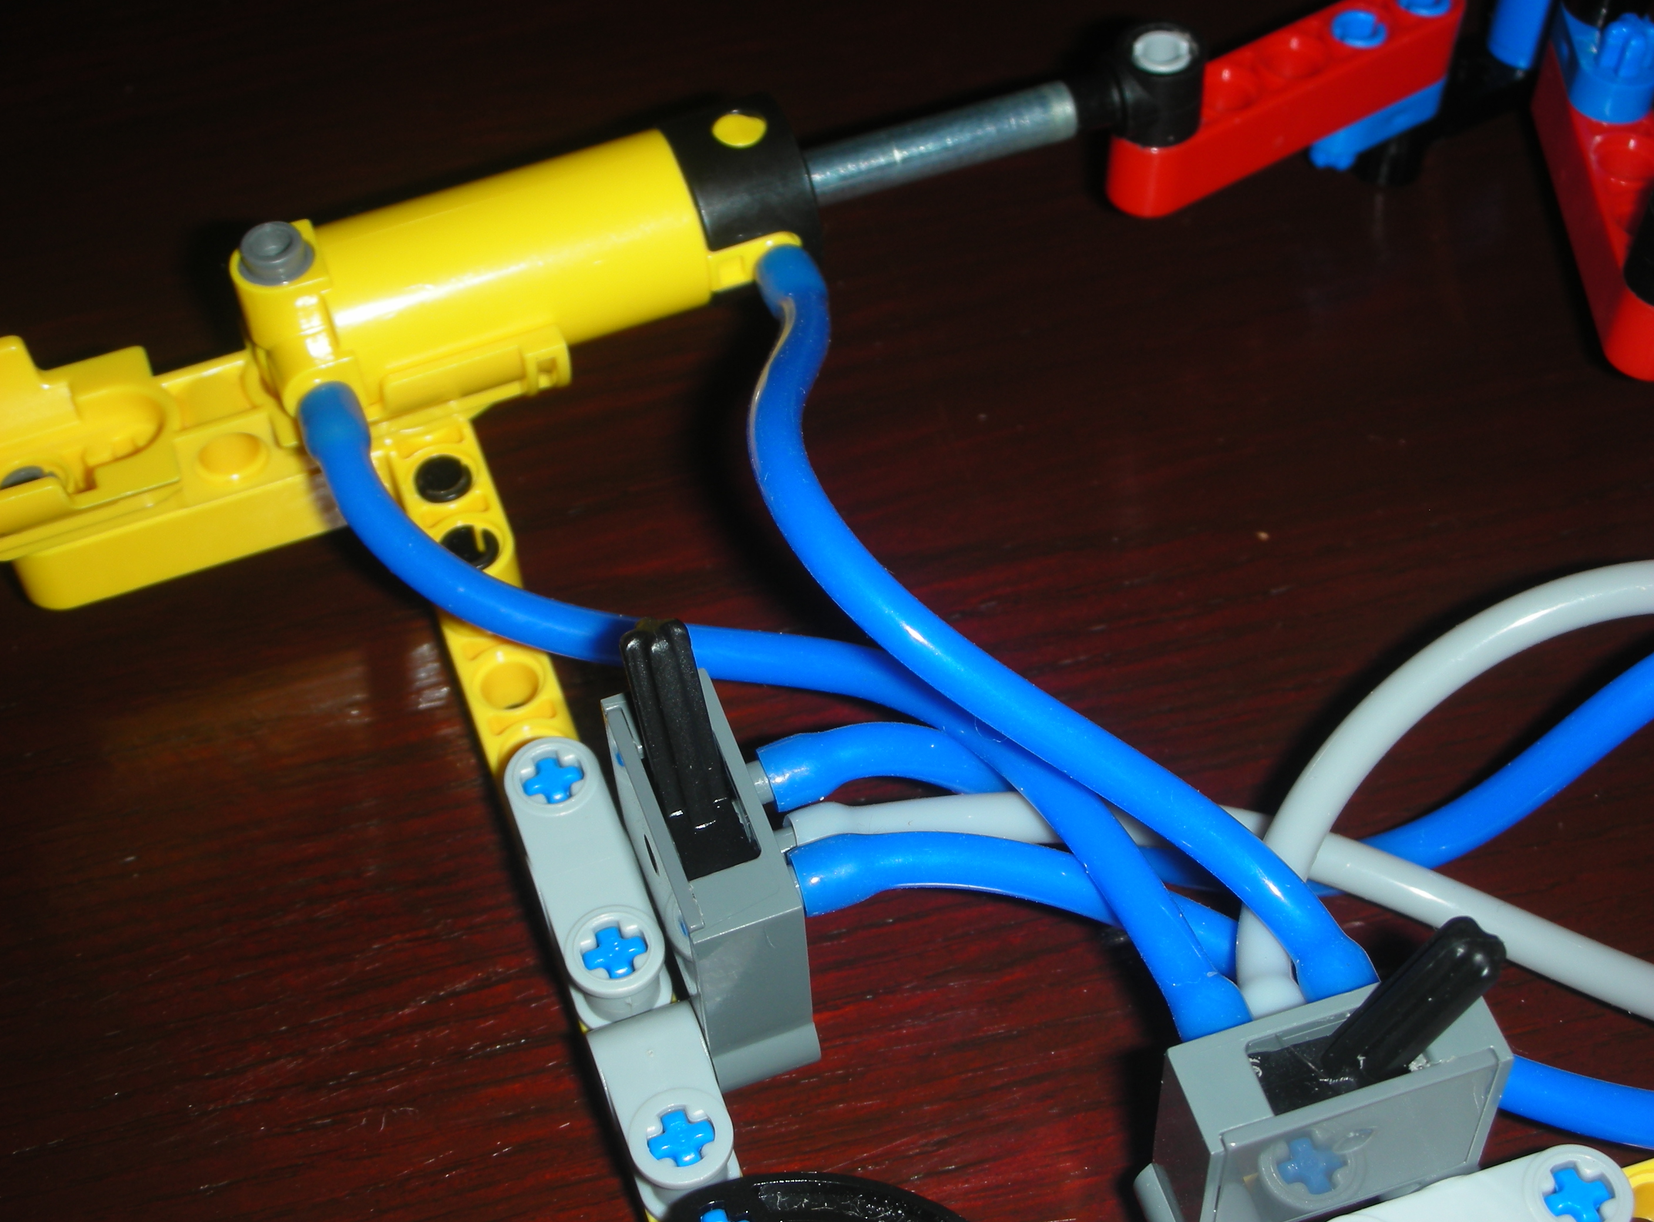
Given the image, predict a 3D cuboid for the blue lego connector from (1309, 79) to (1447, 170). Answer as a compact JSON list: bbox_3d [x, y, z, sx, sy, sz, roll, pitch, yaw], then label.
[{"bbox_3d":[0.052,-0.048,0.277,0.016,0.008,0.007,-28,58,-22],"label":"blue lego connector"}]

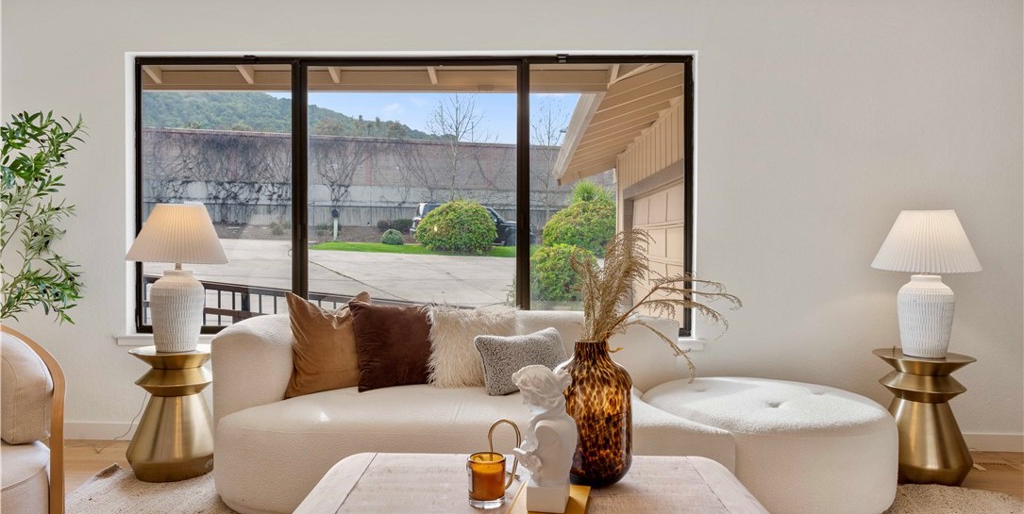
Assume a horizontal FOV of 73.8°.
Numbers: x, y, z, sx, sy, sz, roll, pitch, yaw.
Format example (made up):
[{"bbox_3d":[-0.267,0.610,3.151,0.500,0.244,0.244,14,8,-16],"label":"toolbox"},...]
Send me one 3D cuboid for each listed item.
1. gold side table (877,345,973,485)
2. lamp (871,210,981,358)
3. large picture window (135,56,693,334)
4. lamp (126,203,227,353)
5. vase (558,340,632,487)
[{"bbox_3d":[1.903,0.733,3.170,0.411,0.560,0.411,0,1,1],"label":"gold side table"},{"bbox_3d":[1.899,0.118,3.139,0.435,0.670,0.435,0,1,1],"label":"lamp"},{"bbox_3d":[-0.545,-0.331,3.710,3.032,1.513,0.100,0,1,1],"label":"large picture window"},{"bbox_3d":[-1.572,0.101,3.212,0.435,0.670,0.435,0,1,1],"label":"lamp"},{"bbox_3d":[0.206,0.399,1.783,0.211,0.358,0.211,0,1,1],"label":"vase"}]

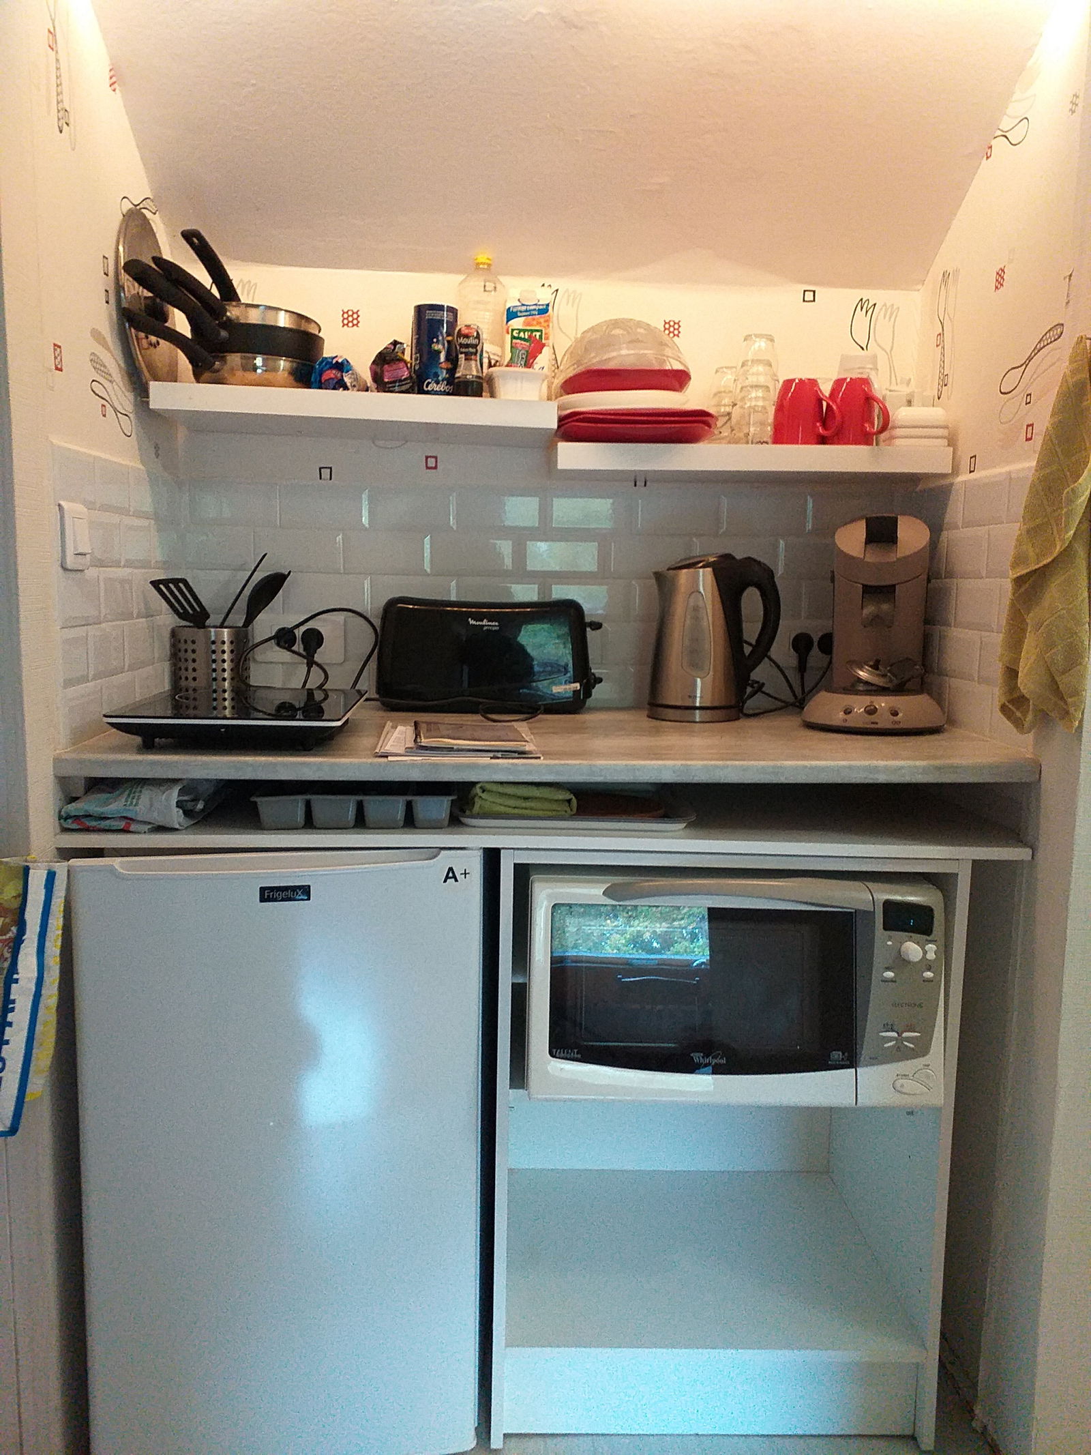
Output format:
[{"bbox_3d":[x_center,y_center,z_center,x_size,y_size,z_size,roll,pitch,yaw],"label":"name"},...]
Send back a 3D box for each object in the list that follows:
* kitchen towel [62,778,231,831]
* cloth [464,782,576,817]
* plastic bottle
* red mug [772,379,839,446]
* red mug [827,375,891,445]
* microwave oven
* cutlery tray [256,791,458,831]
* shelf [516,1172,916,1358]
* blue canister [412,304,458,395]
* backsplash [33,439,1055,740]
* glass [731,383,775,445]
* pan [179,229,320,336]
[{"bbox_3d":[-0.535,0.082,1.492,0.160,0.067,0.250,0,7,-3],"label":"kitchen towel"},{"bbox_3d":[-0.036,0.086,1.514,0.148,0.046,0.160,0,7,-3],"label":"cloth"},{"bbox_3d":[-0.102,-0.634,1.772,0.081,0.255,0.081,1,8,-3],"label":"plastic bottle"},{"bbox_3d":[0.411,-0.485,1.700,0.115,0.105,0.079,6,9,32],"label":"red mug"},{"bbox_3d":[0.493,-0.485,1.702,0.115,0.105,0.079,7,10,39],"label":"red mug"},{"bbox_3d":[0.239,0.310,1.582,0.529,0.306,0.400,1,7,-1],"label":"microwave oven"},{"bbox_3d":[-0.254,0.088,1.556,0.256,0.046,0.315,0,7,-3],"label":"cutlery tray"},{"bbox_3d":[0.230,0.819,1.704,0.568,0.017,0.450,1,8,-1],"label":"shelf"},{"bbox_3d":[-0.170,-0.577,1.690,0.073,0.151,0.073,0,7,-3],"label":"blue canister"},{"bbox_3d":[0.016,-0.193,1.638,1.252,0.380,0.552,0,7,-3],"label":"backsplash"},{"bbox_3d":[0.336,-0.501,1.760,0.071,0.107,0.070,0,7,-3],"label":"glass"},{"bbox_3d":[-0.451,-0.635,1.637,0.184,0.127,0.289,3,8,17],"label":"pan"}]

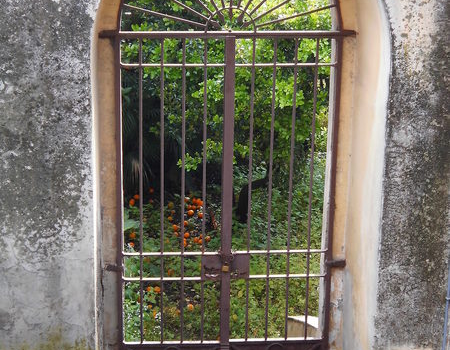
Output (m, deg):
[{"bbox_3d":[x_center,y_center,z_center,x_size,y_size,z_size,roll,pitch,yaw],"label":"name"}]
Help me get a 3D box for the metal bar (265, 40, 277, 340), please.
[{"bbox_3d":[0.280,0.120,7.196,0.016,1.935,0.016,-1,17,-6],"label":"metal bar"}]

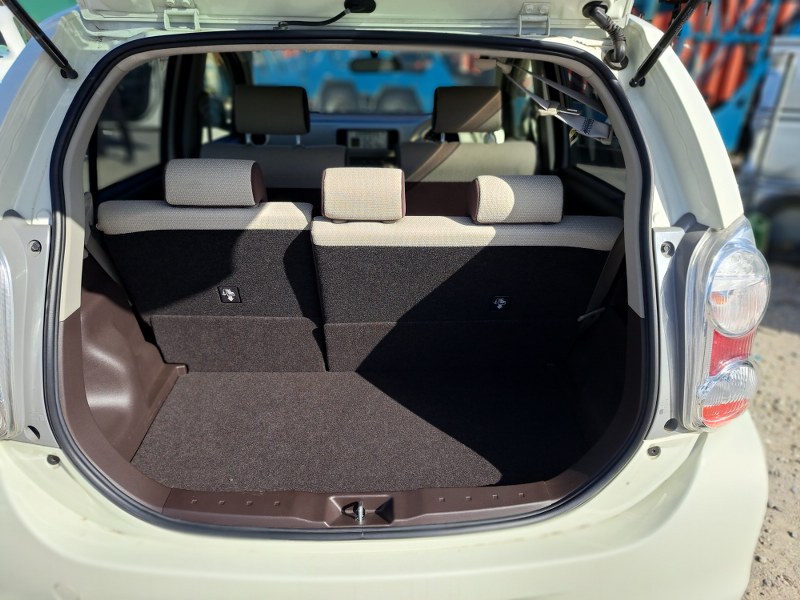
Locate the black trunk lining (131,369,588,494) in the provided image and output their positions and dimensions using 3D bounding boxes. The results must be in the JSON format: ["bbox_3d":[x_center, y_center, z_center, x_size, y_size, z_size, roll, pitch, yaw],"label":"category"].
[{"bbox_3d":[-0.080,0.272,1.185,0.925,0.020,0.390,0,27,0],"label":"black trunk lining"}]

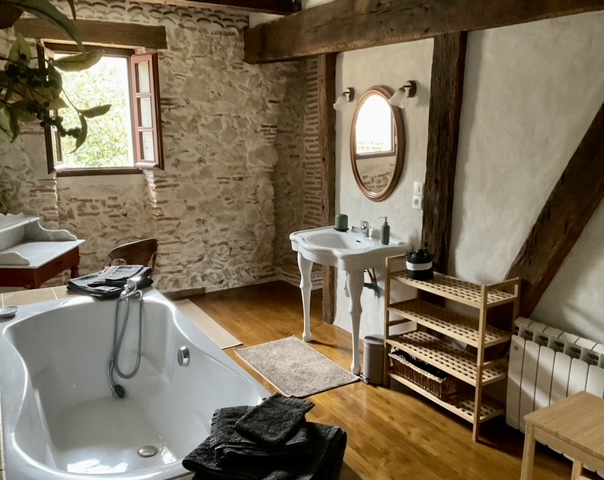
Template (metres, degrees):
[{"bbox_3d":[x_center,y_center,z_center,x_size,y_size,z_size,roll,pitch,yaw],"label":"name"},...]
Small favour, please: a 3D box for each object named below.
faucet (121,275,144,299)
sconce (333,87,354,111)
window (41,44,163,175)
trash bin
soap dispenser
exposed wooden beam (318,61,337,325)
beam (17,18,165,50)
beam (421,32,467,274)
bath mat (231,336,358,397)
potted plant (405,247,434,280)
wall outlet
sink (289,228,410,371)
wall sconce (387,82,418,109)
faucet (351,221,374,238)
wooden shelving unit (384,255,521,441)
[{"bbox_3d":[-1.021,0.274,3.171,0.080,0.120,0.150,1,11,8],"label":"faucet"},{"bbox_3d":[0.288,-0.995,3.764,0.175,0.170,0.105,-7,13,-29],"label":"sconce"},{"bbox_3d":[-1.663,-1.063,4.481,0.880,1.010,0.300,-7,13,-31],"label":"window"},{"bbox_3d":[0.448,0.736,3.334,0.185,0.270,0.160,-11,15,-43],"label":"trash bin"},{"bbox_3d":[0.540,-0.052,3.507,0.068,0.172,0.052,-7,13,-29],"label":"soap dispenser"},{"bbox_3d":[0.224,-0.349,4.158,0.110,2.070,0.125,-7,13,-31],"label":"exposed wooden beam"},{"bbox_3d":[-1.696,-1.667,4.351,1.140,0.180,0.170,-7,13,-29],"label":"beam"},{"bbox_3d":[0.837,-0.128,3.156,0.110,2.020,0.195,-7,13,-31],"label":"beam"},{"bbox_3d":[-0.061,0.814,3.591,0.490,0.016,0.810,-7,13,-31],"label":"bath mat"},{"bbox_3d":[0.678,0.126,3.072,0.160,0.170,0.160,0,12,0],"label":"potted plant"},{"bbox_3d":[0.713,-0.232,3.309,0.025,0.082,0.080,-7,13,-31],"label":"wall outlet"},{"bbox_3d":[0.230,0.387,3.768,0.550,0.790,0.840,-7,13,-29],"label":"sink"},{"bbox_3d":[0.588,-0.878,3.228,0.175,0.160,0.105,-7,13,-31],"label":"wall sconce"},{"bbox_3d":[0.405,-0.071,3.686,0.150,0.105,0.055,-7,13,-31],"label":"faucet"},{"bbox_3d":[0.786,0.538,2.936,0.262,0.800,0.700,-7,13,-31],"label":"wooden shelving unit"}]

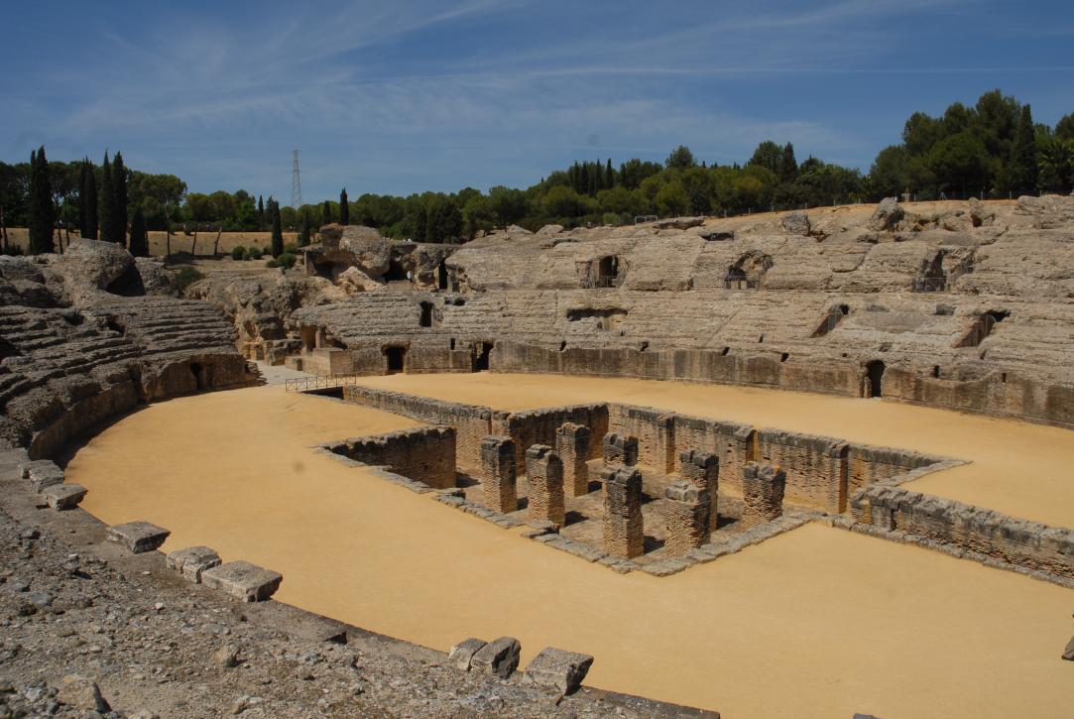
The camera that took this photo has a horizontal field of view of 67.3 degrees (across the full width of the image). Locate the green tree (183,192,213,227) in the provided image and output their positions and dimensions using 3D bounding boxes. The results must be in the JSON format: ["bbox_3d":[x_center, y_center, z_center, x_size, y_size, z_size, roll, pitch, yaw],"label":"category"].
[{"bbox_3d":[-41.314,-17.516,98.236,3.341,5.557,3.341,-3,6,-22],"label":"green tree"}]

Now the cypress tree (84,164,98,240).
[{"bbox_3d":[-50.615,-17.547,91.467,1.575,10.573,1.575,-3,7,-28],"label":"cypress tree"}]

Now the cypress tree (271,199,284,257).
[{"bbox_3d":[-32.425,-16.398,100.642,1.531,7.302,1.531,-2,6,-18],"label":"cypress tree"}]

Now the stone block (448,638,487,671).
[{"bbox_3d":[-1.147,4.902,13.432,0.420,0.340,0.520,3,7,30],"label":"stone block"}]

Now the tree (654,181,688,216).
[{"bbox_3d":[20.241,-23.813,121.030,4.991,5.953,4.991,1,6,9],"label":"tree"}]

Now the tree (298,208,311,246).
[{"bbox_3d":[-35.723,-20.059,123.617,1.754,6.016,1.754,-2,6,-16],"label":"tree"}]

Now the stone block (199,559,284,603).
[{"bbox_3d":[-5.099,3.814,13.936,1.214,0.250,0.740,4,7,34],"label":"stone block"}]

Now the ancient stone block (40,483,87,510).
[{"bbox_3d":[-11.256,3.265,19.228,1.015,0.280,0.729,5,8,43],"label":"ancient stone block"}]

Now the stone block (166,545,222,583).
[{"bbox_3d":[-7.467,4.479,17.610,1.080,0.380,0.720,4,7,32],"label":"stone block"}]

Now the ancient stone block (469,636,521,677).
[{"bbox_3d":[-0.652,4.902,13.171,0.420,0.400,0.780,3,6,27],"label":"ancient stone block"}]

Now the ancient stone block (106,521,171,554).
[{"bbox_3d":[-8.037,3.571,16.269,1.218,0.266,0.708,4,8,38],"label":"ancient stone block"}]

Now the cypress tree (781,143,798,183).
[{"bbox_3d":[40.111,-30.715,128.420,2.563,7.738,2.563,2,6,17],"label":"cypress tree"}]

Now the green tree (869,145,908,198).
[{"bbox_3d":[43.350,-23.009,99.303,4.494,6.610,4.494,2,6,23],"label":"green tree"}]

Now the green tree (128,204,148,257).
[{"bbox_3d":[-49.256,-15.778,99.515,2.089,6.545,2.089,-3,6,-26],"label":"green tree"}]

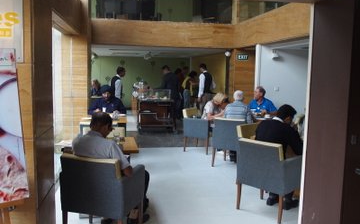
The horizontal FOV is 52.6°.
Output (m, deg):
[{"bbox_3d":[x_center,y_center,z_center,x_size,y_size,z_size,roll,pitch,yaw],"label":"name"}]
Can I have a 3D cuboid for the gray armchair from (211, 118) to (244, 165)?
[{"bbox_3d":[0.929,0.513,6.121,0.580,0.800,0.600,5,7,31],"label":"gray armchair"}]

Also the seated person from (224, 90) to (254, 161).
[{"bbox_3d":[1.006,0.270,6.230,0.540,1.280,0.820,4,7,30],"label":"seated person"}]

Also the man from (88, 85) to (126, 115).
[{"bbox_3d":[-1.273,0.190,6.557,0.620,1.310,0.820,0,6,-10],"label":"man"}]

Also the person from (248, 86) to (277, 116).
[{"bbox_3d":[1.508,0.183,6.975,0.550,1.310,0.820,3,7,24],"label":"person"}]

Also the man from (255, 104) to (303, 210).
[{"bbox_3d":[1.223,0.519,4.280,0.760,1.200,0.540,-5,9,-43],"label":"man"}]

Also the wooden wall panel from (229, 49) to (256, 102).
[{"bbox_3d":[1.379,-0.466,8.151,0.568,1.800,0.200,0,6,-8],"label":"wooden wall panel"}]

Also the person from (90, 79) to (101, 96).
[{"bbox_3d":[-2.727,-0.357,11.421,0.500,1.240,0.720,4,7,27],"label":"person"}]

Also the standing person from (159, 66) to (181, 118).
[{"bbox_3d":[-0.208,-0.346,9.496,0.550,1.730,0.520,3,6,14],"label":"standing person"}]

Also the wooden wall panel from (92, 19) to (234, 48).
[{"bbox_3d":[-0.305,-1.617,7.616,2.984,0.522,0.160,0,6,-8],"label":"wooden wall panel"}]

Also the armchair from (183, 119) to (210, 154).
[{"bbox_3d":[0.455,0.380,7.257,0.600,0.800,0.580,4,7,28],"label":"armchair"}]

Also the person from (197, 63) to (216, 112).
[{"bbox_3d":[0.664,-0.304,9.268,0.500,1.770,0.330,-5,8,-43],"label":"person"}]

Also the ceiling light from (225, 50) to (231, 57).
[{"bbox_3d":[1.229,-1.506,9.400,0.160,0.190,0.160,0,6,-9],"label":"ceiling light"}]

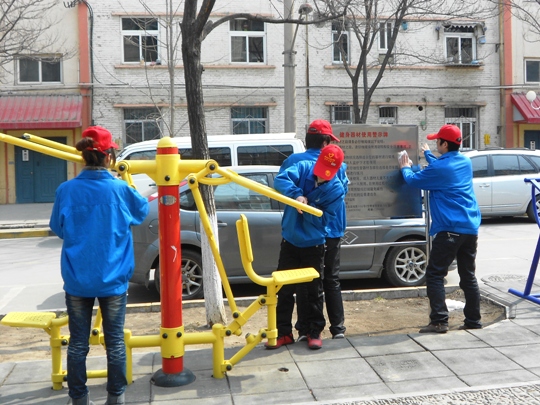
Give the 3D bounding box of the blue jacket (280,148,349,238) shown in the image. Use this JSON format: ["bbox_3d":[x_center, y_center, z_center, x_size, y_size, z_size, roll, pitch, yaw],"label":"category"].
[{"bbox_3d":[0.352,-0.071,5.300,0.530,0.690,0.360,0,5,14],"label":"blue jacket"}]

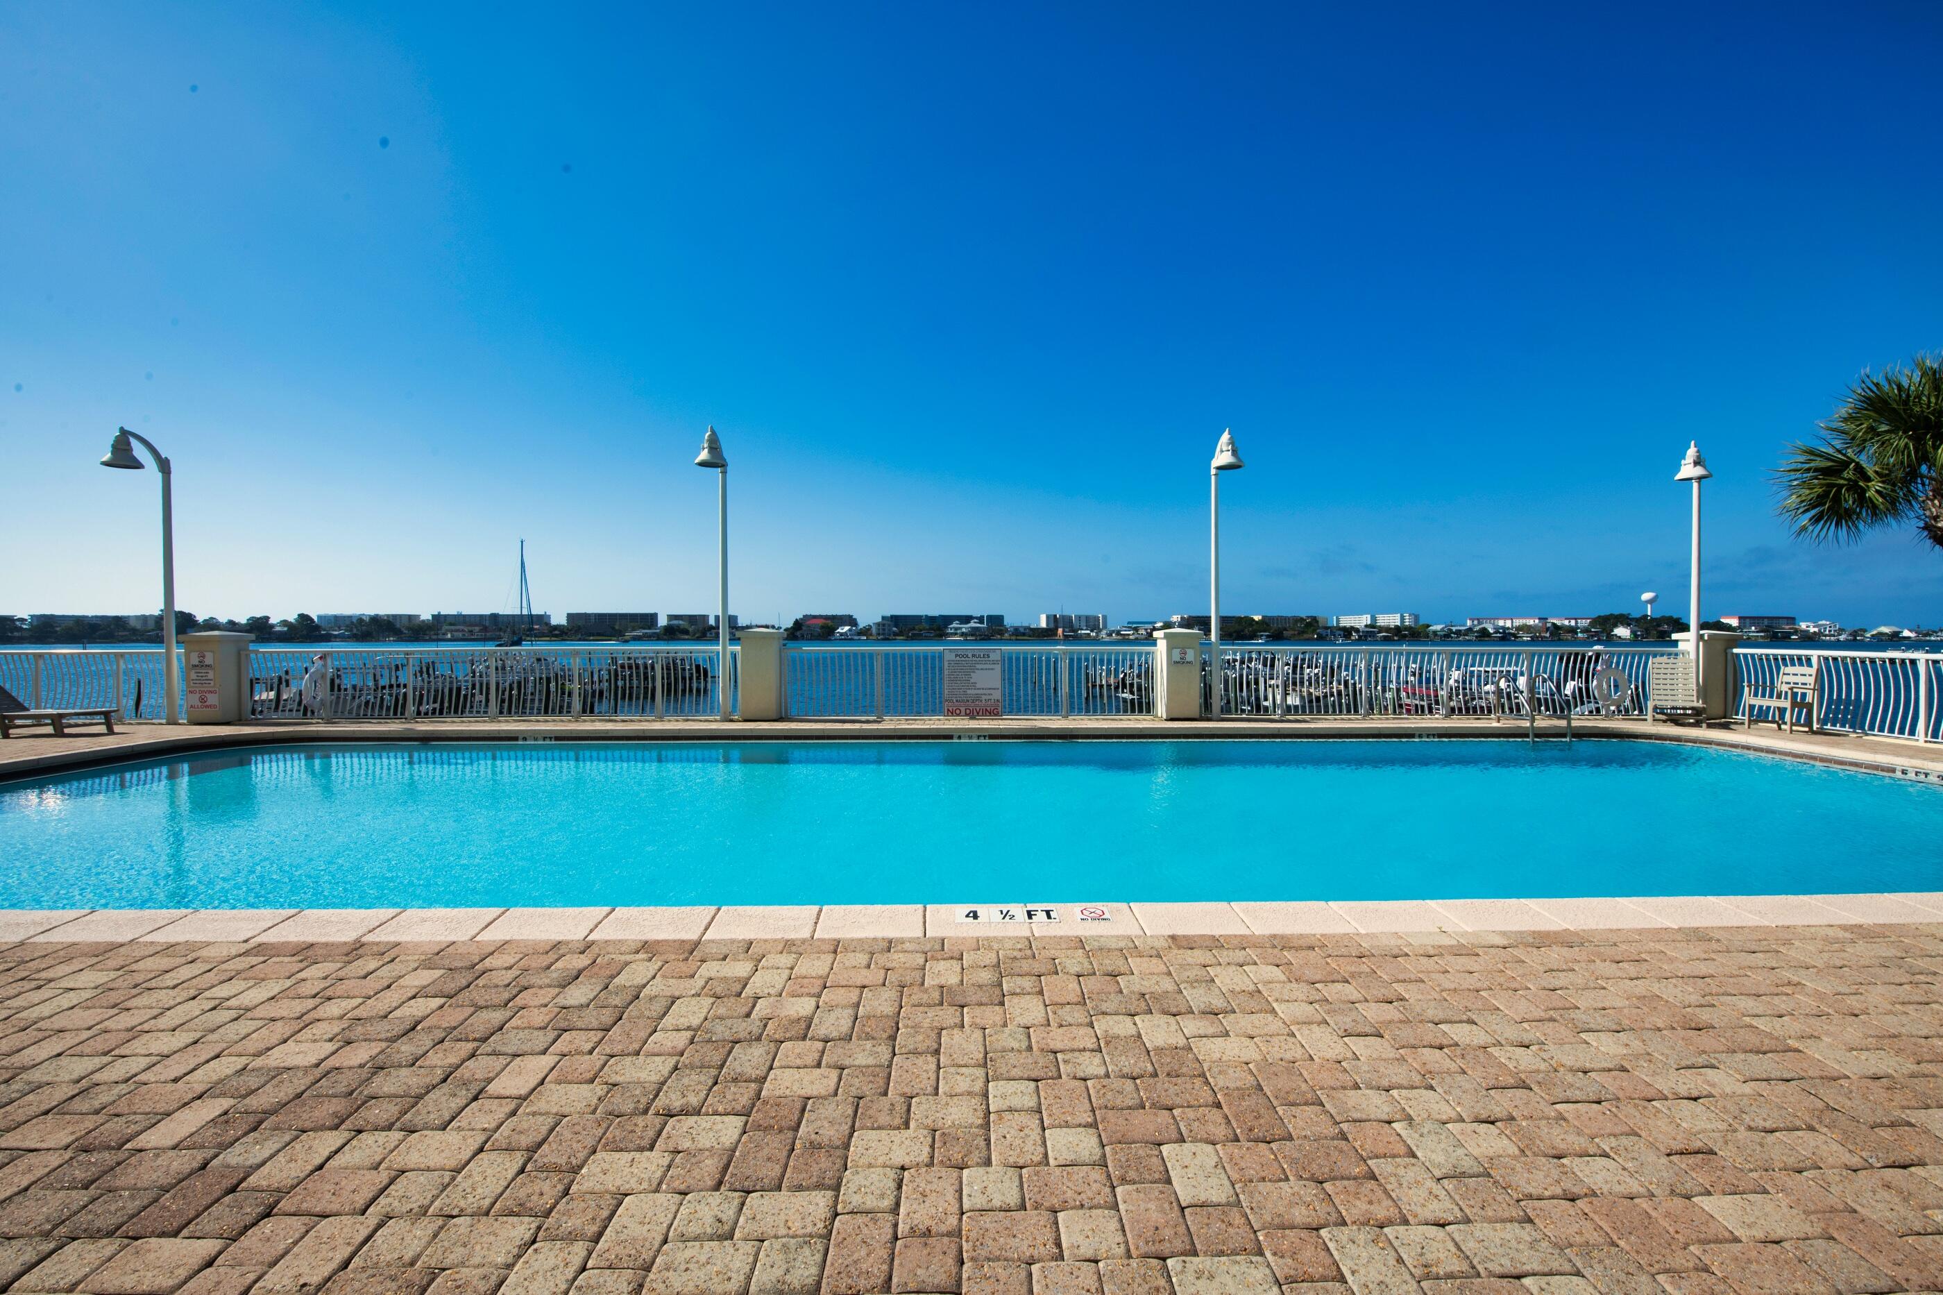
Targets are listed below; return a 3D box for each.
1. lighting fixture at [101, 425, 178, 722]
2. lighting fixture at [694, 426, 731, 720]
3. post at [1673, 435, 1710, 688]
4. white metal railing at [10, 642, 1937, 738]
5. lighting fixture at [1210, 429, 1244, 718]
[{"bbox_3d":[-11.765,-0.975,10.733,0.430,4.200,0.850,0,1,0],"label":"lighting fixture"},{"bbox_3d":[-3.645,-1.016,10.782,0.430,4.200,0.850,0,1,0],"label":"lighting fixture"},{"bbox_3d":[10.783,-0.972,11.221,0.430,4.200,0.850,1,1,41],"label":"post"},{"bbox_3d":[-1.400,0.564,10.059,25.800,1.070,2.600,0,1,0],"label":"white metal railing"},{"bbox_3d":[3.674,-1.018,10.932,0.430,4.200,0.850,0,1,-1],"label":"lighting fixture"}]

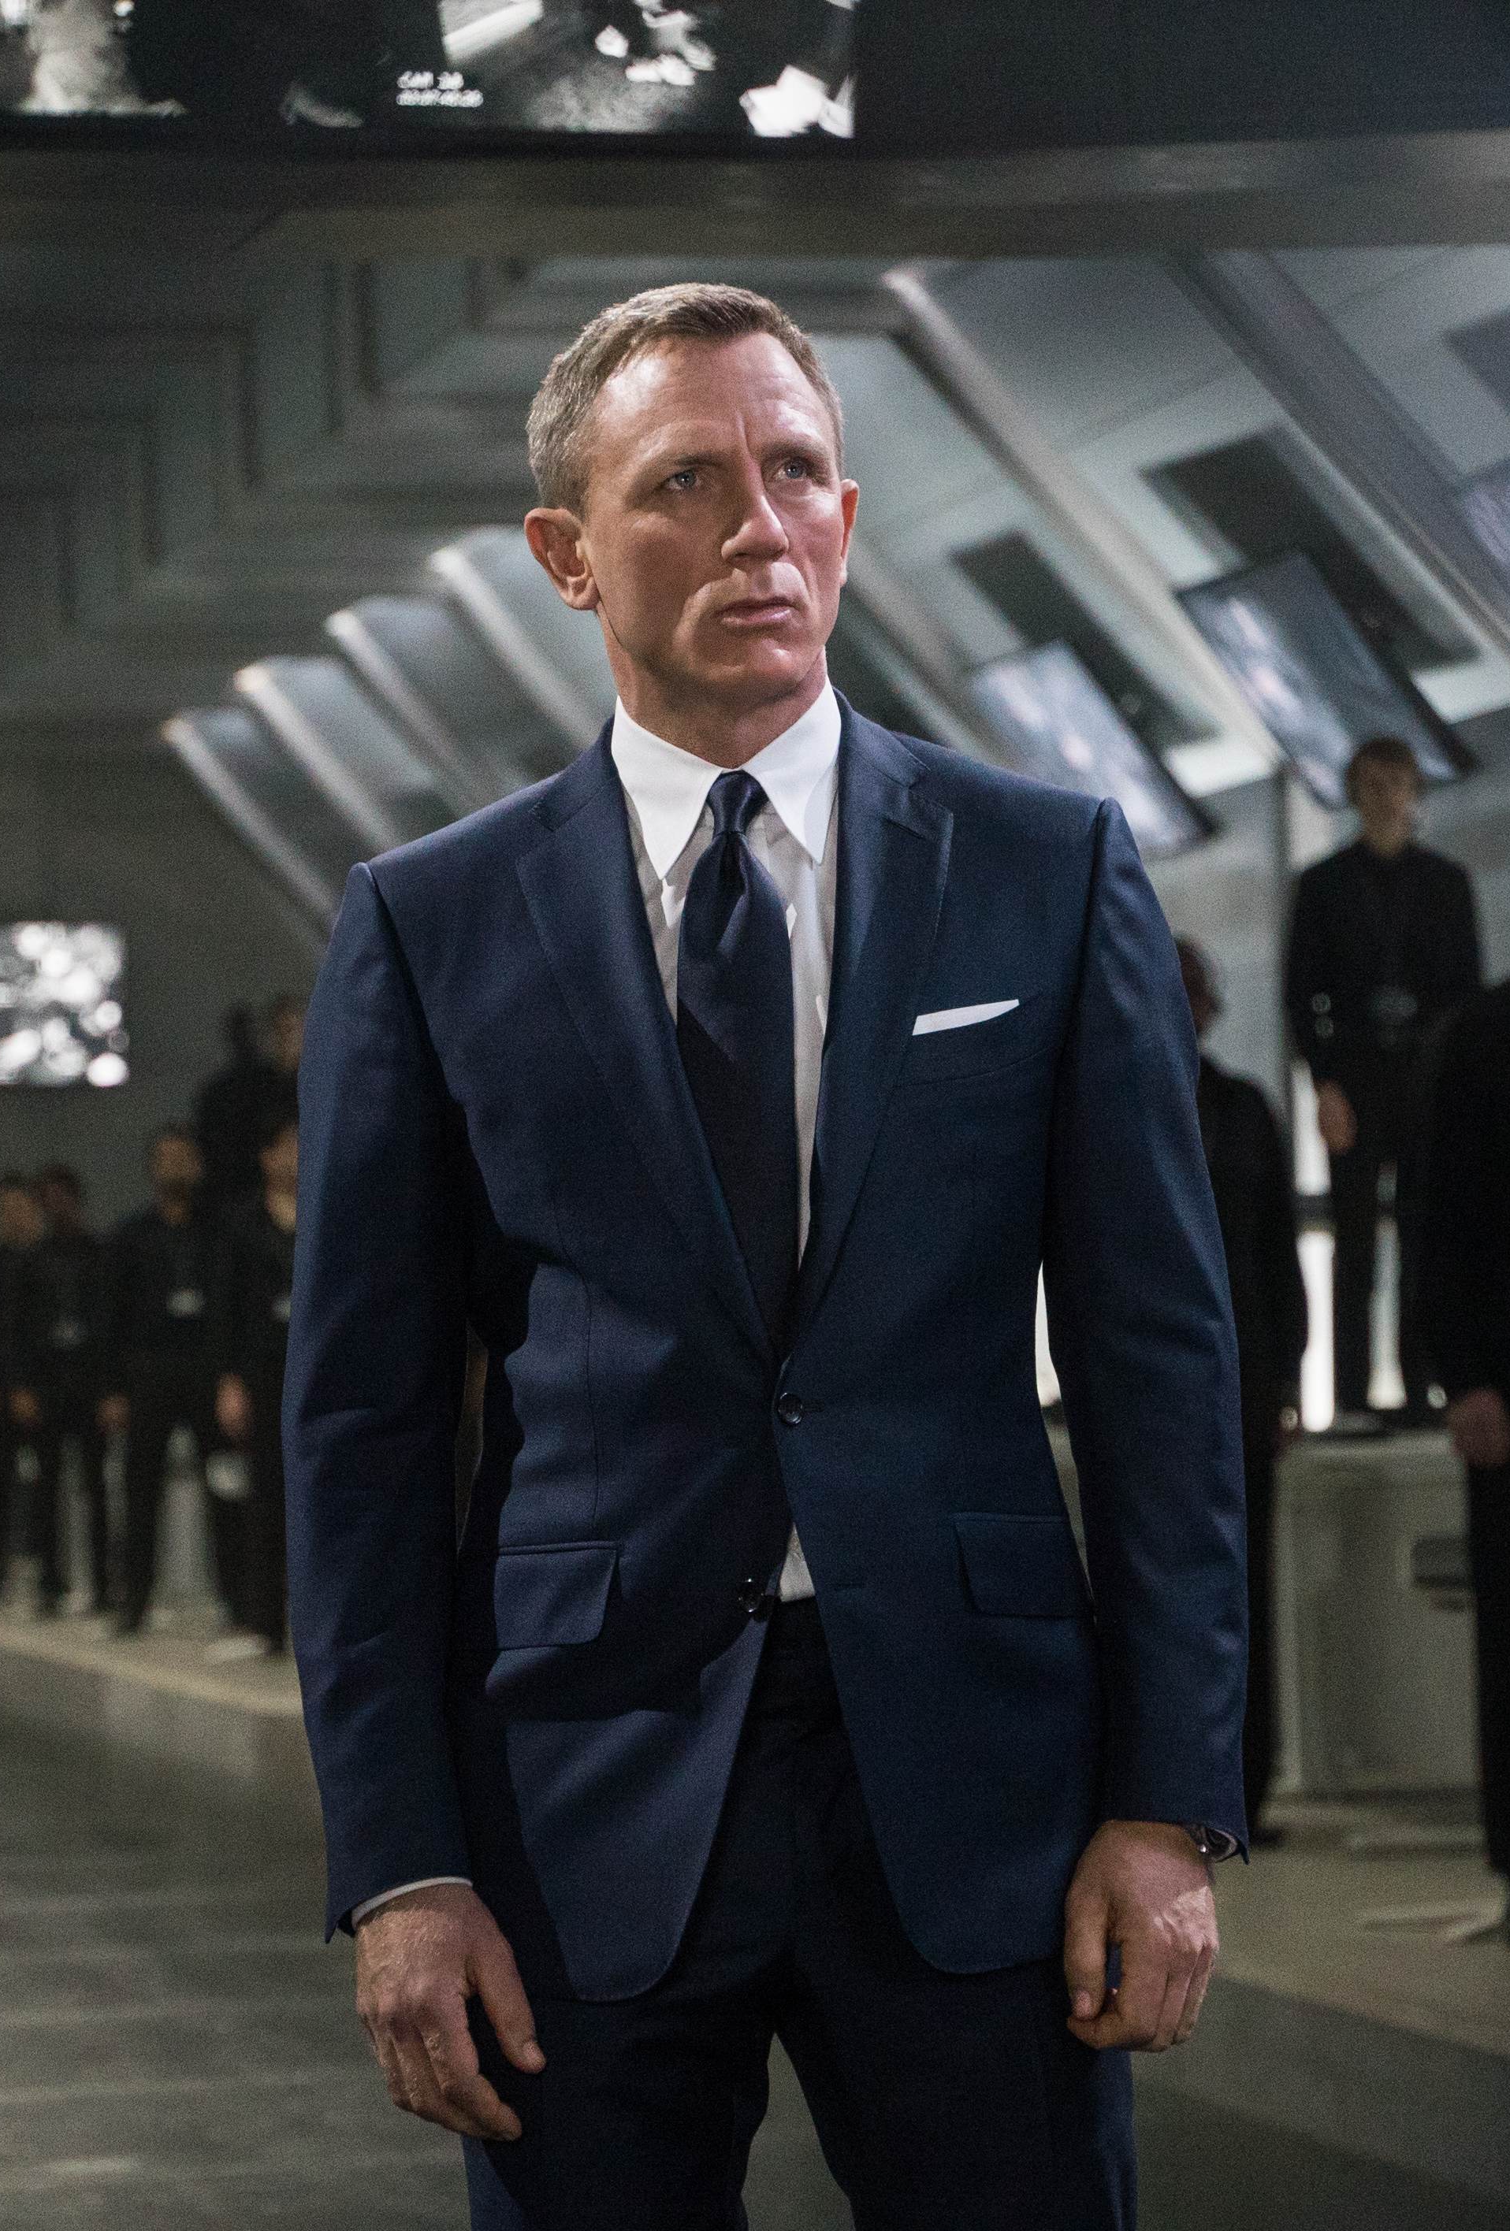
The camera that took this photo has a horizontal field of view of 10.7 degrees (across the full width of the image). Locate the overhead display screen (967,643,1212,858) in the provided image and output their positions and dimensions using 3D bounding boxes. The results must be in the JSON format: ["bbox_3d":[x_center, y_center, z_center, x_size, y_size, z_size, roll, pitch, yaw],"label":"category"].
[{"bbox_3d":[0.995,-1.063,23.519,0.080,0.705,1.250,-38,5,-10],"label":"overhead display screen"}]

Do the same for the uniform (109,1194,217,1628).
[{"bbox_3d":[-2.034,1.061,28.300,0.500,1.510,0.320,0,-2,-11],"label":"uniform"}]

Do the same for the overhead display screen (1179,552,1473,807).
[{"bbox_3d":[1.502,-1.147,20.996,0.080,0.705,1.250,-38,5,-10],"label":"overhead display screen"}]

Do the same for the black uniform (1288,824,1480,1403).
[{"bbox_3d":[1.585,0.030,20.400,0.510,1.460,0.320,0,-2,0],"label":"black uniform"}]

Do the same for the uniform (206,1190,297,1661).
[{"bbox_3d":[-1.589,1.045,27.400,0.540,1.530,0.340,0,-2,-11],"label":"uniform"}]

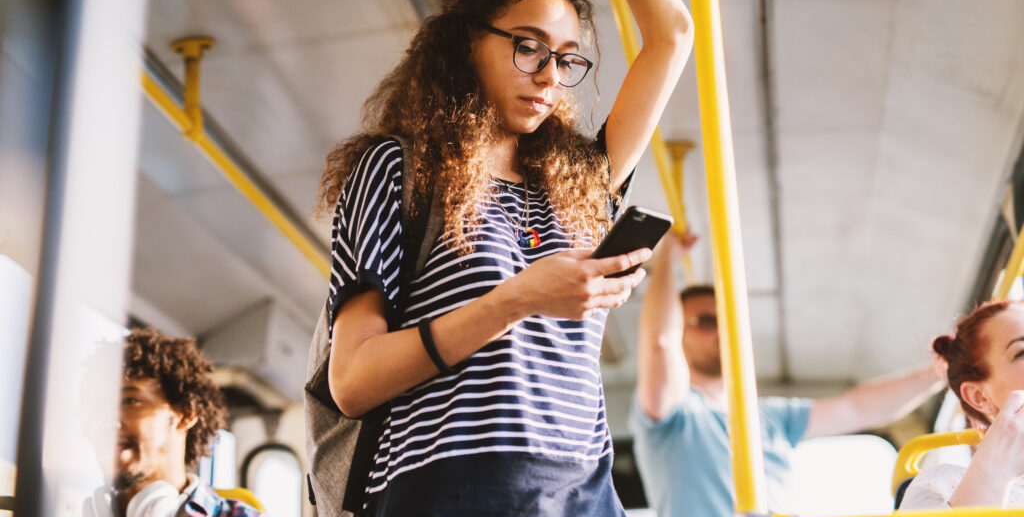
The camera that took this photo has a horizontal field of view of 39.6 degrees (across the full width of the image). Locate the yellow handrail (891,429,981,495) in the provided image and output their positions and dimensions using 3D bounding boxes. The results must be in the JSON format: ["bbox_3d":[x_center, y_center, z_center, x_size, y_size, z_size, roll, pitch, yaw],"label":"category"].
[{"bbox_3d":[0.819,0.331,2.324,0.380,0.110,0.065,-6,-24,11],"label":"yellow handrail"}]

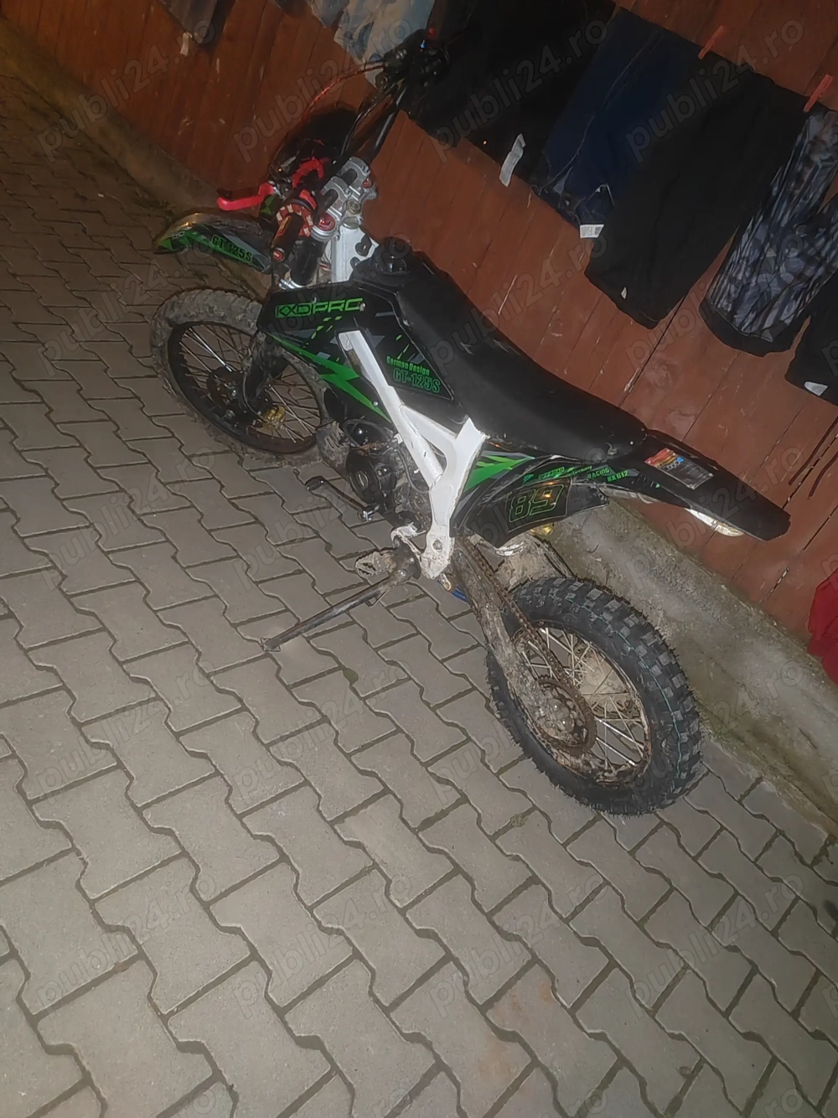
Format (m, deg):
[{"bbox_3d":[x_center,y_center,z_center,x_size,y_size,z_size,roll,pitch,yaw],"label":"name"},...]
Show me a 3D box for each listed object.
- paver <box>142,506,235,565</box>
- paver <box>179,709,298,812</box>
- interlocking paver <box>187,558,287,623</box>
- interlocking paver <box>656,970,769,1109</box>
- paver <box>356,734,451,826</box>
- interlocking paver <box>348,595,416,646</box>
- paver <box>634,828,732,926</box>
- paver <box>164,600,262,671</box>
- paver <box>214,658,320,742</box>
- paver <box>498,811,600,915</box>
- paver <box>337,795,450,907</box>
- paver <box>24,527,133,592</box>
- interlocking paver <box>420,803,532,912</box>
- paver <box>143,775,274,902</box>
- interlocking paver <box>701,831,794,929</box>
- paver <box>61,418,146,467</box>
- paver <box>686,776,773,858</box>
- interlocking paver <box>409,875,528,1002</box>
[{"bbox_3d":[-0.568,-0.037,2.124,0.197,0.060,0.162,43,34,25],"label":"paver"},{"bbox_3d":[-0.346,0.404,1.667,0.198,0.060,0.163,43,35,25],"label":"paver"},{"bbox_3d":[-0.440,0.093,2.061,0.198,0.060,0.163,43,35,25],"label":"interlocking paver"},{"bbox_3d":[0.516,0.874,1.576,0.197,0.060,0.162,43,34,26],"label":"interlocking paver"},{"bbox_3d":[-0.040,0.463,1.778,0.197,0.060,0.162,43,34,26],"label":"paver"},{"bbox_3d":[-0.130,0.164,2.192,0.198,0.066,0.164,43,35,25],"label":"interlocking paver"},{"bbox_3d":[0.568,0.702,1.904,0.198,0.060,0.163,43,35,25],"label":"paver"},{"bbox_3d":[-0.461,0.185,1.908,0.198,0.060,0.163,43,35,25],"label":"paver"},{"bbox_3d":[-0.322,0.306,1.797,0.197,0.060,0.162,43,34,25],"label":"paver"},{"bbox_3d":[0.257,0.636,1.778,0.198,0.066,0.164,43,35,25],"label":"paver"},{"bbox_3d":[-0.058,0.556,1.628,0.197,0.060,0.162,43,34,25],"label":"paver"},{"bbox_3d":[-0.754,0.026,1.931,0.198,0.066,0.164,43,35,25],"label":"paver"},{"bbox_3d":[0.101,0.601,1.713,0.198,0.066,0.164,43,35,25],"label":"interlocking paver"},{"bbox_3d":[-0.366,0.495,1.511,0.199,0.060,0.163,43,35,25],"label":"paver"},{"bbox_3d":[0.720,0.730,1.952,0.197,0.060,0.162,43,34,26],"label":"interlocking paver"},{"bbox_3d":[-0.840,-0.283,2.303,0.197,0.060,0.162,43,34,26],"label":"paver"},{"bbox_3d":[0.740,0.636,2.110,0.197,0.060,0.162,43,34,26],"label":"paver"},{"bbox_3d":[0.076,0.678,1.540,0.197,0.060,0.162,43,34,26],"label":"interlocking paver"}]

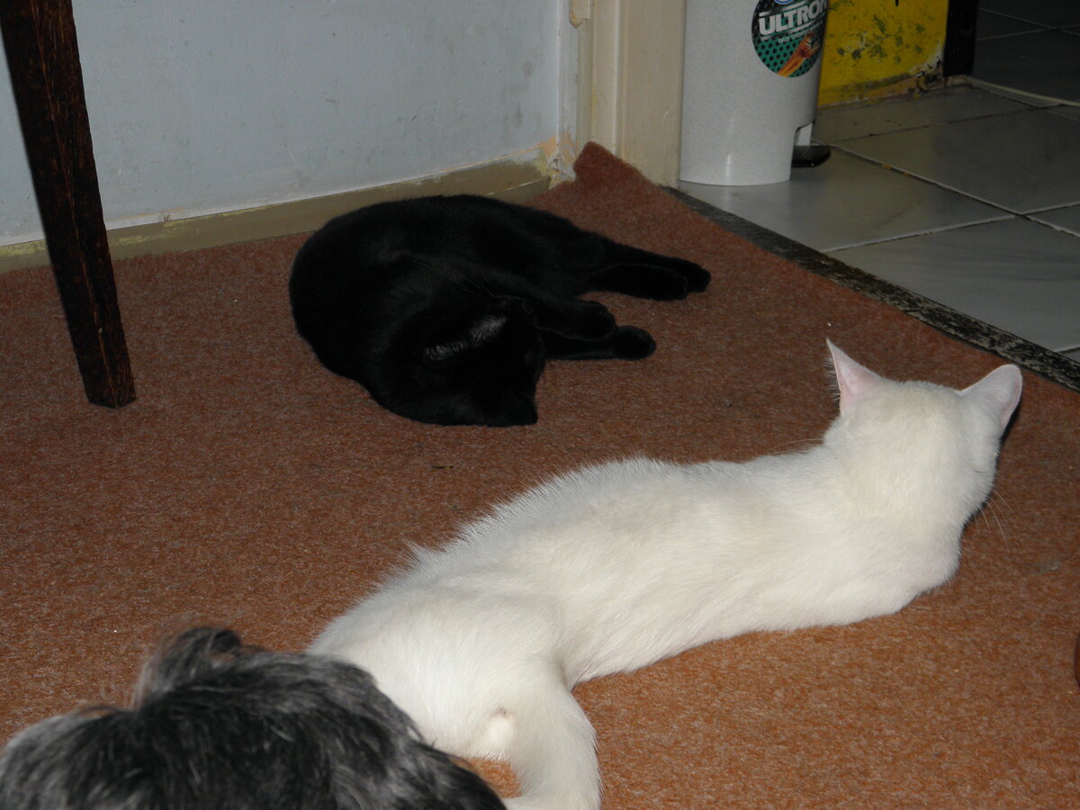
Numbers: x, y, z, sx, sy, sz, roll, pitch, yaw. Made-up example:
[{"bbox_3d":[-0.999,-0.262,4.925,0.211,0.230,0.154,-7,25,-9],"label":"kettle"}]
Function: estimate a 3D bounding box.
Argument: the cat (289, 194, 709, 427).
[{"bbox_3d":[-0.039,-0.093,1.718,0.352,0.115,0.398,2,22,5],"label":"cat"}]

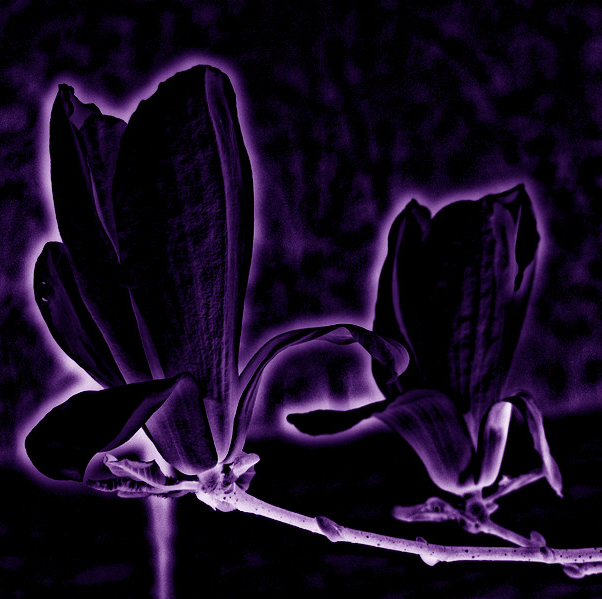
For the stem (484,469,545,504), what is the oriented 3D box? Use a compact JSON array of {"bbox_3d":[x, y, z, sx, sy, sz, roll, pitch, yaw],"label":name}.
[{"bbox_3d":[0.055,0.049,1.030,0.018,0.003,0.003,-27,0,0],"label":"stem"}]

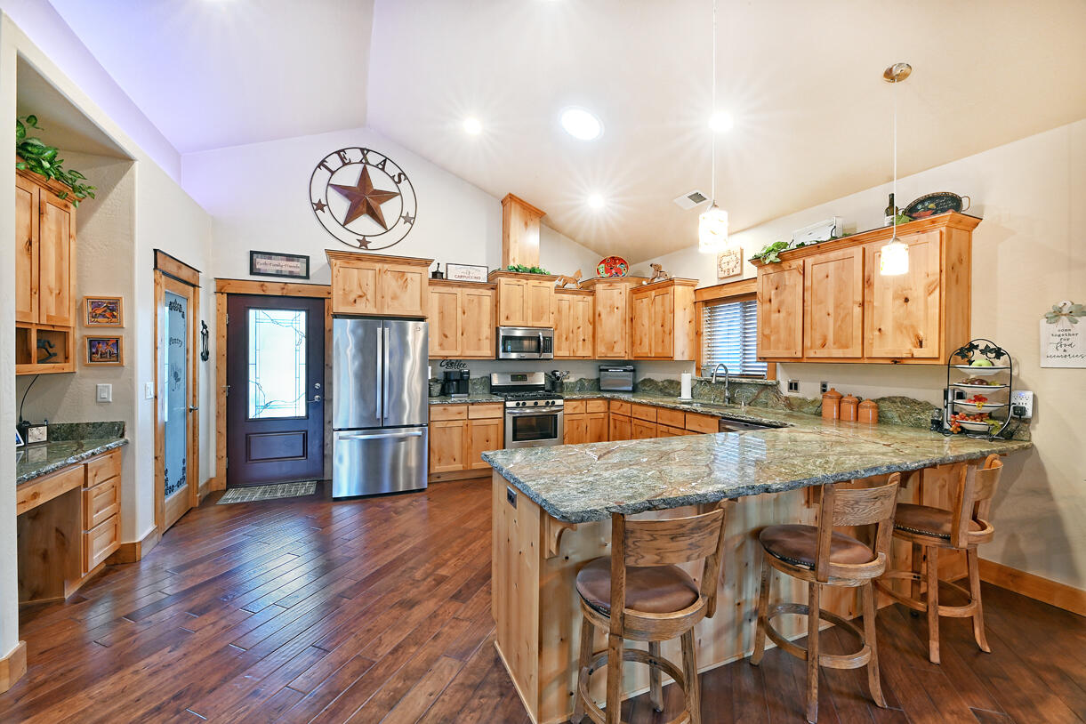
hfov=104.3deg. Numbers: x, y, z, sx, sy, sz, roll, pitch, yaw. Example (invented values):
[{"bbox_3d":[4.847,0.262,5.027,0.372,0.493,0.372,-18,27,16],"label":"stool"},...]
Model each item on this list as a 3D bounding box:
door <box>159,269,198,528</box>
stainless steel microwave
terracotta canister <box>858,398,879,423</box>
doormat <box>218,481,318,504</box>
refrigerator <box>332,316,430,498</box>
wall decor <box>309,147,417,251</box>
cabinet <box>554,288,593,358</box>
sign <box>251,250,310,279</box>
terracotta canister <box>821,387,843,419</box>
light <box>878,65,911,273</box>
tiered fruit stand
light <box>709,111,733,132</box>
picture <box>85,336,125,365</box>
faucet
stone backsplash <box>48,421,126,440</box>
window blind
[{"bbox_3d":[-3.117,0.326,3.587,0.040,2.035,0.740,0,0,-24],"label":"door"},{"bbox_3d":[-0.274,-0.233,5.547,0.757,0.409,0.430,0,0,-24],"label":"stainless steel microwave"},{"bbox_3d":[2.499,0.378,3.240,0.120,0.185,0.120,0,0,-24],"label":"terracotta canister"},{"bbox_3d":[-2.825,1.342,4.371,0.820,0.012,0.530,0,0,-23],"label":"doormat"},{"bbox_3d":[-1.771,0.465,4.630,0.903,1.770,0.792,0,0,-23],"label":"refrigerator"},{"bbox_3d":[-2.062,-1.904,4.930,1.160,1.166,0.100,0,0,-24],"label":"wall decor"},{"bbox_3d":[0.365,-0.491,5.804,0.645,0.926,0.350,0,0,-23],"label":"cabinet"},{"bbox_3d":[-2.871,-1.055,4.622,0.557,0.257,0.025,0,0,-24],"label":"sign"},{"bbox_3d":[2.325,0.335,3.390,0.125,0.246,0.125,0,0,-23],"label":"terracotta canister"},{"bbox_3d":[2.013,-1.088,2.410,0.127,1.180,0.127,0,0,-23],"label":"light"},{"bbox_3d":[2.690,0.168,2.601,0.310,0.615,0.250,0,0,14],"label":"tiered fruit stand"},{"bbox_3d":[1.335,-1.809,3.166,0.185,0.040,0.185,21,-8,-23],"label":"light"},{"bbox_3d":[-2.908,-0.075,2.799,0.192,0.202,0.025,0,0,-24],"label":"picture"},{"bbox_3d":[1.866,0.237,4.420,0.260,0.440,0.080,0,0,-24],"label":"faucet"},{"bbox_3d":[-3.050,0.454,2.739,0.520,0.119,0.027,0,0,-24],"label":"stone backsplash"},{"bbox_3d":[2.090,-0.257,4.574,0.060,0.840,0.850,0,0,-24],"label":"window blind"}]

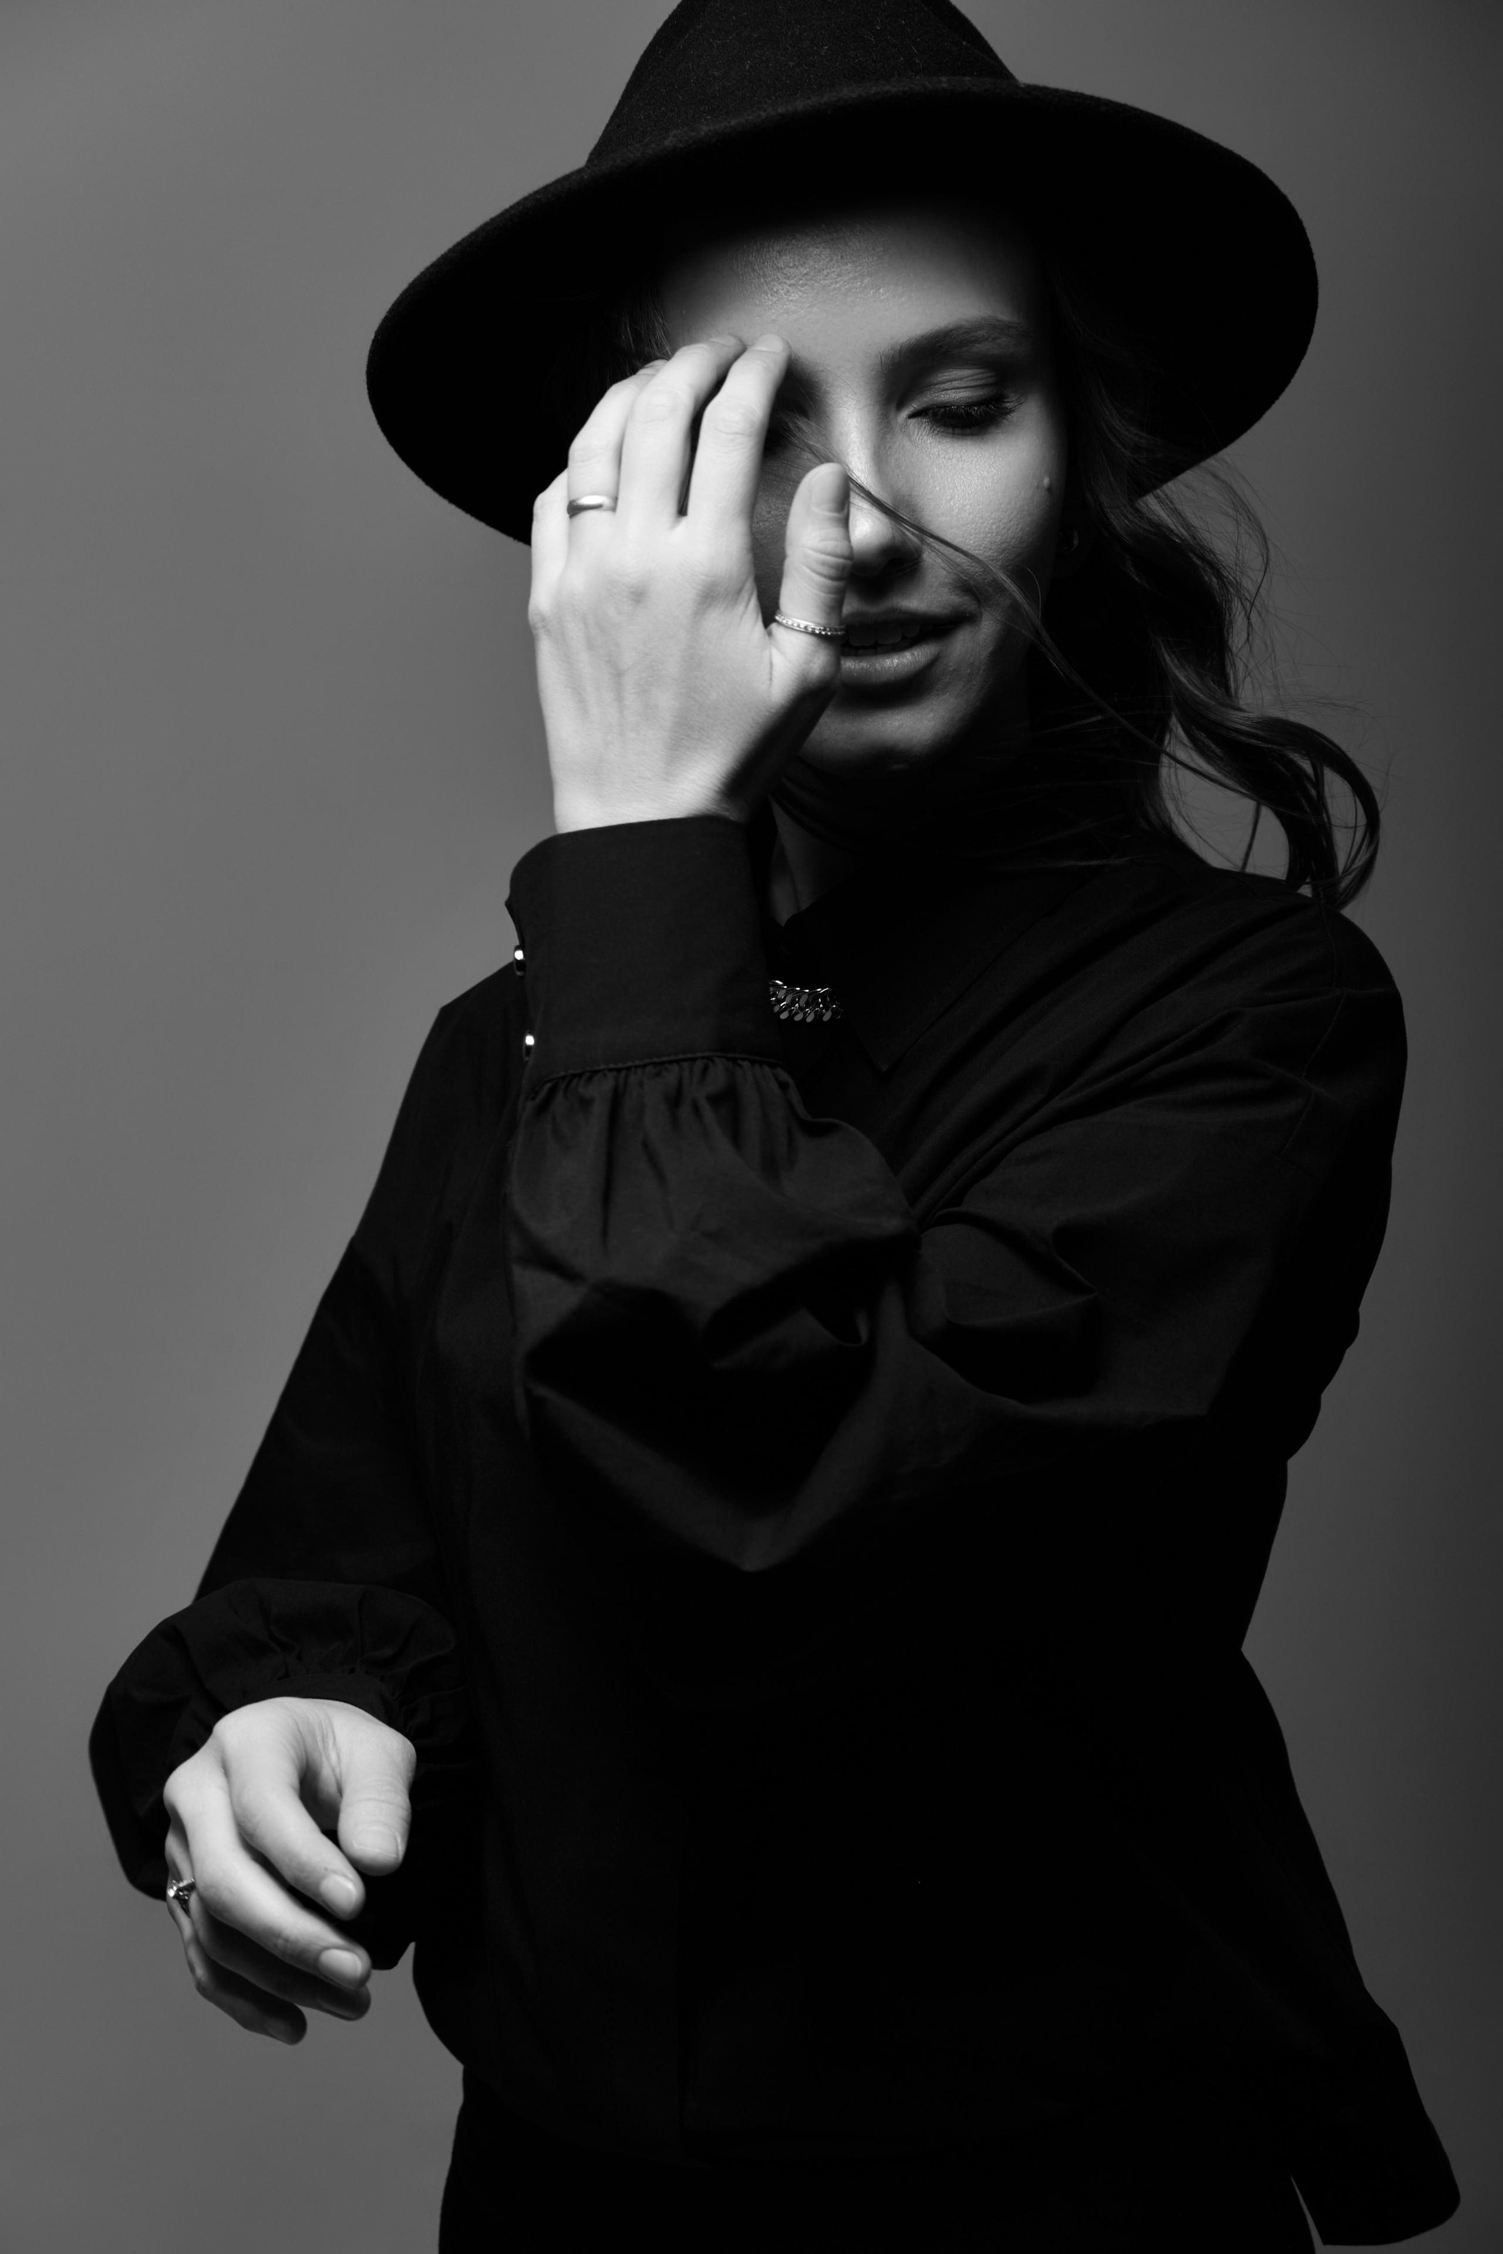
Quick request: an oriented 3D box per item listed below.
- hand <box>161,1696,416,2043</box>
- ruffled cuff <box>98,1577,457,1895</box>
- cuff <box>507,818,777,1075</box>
[{"bbox_3d":[-0.149,0.238,1.070,0.083,0.100,0.122,0,16,-5],"label":"hand"},{"bbox_3d":[-0.157,0.211,1.110,0.125,0.117,0.100,-1,9,-5],"label":"ruffled cuff"},{"bbox_3d":[-0.033,-0.055,1.040,0.080,0.081,0.065,-6,-3,6],"label":"cuff"}]

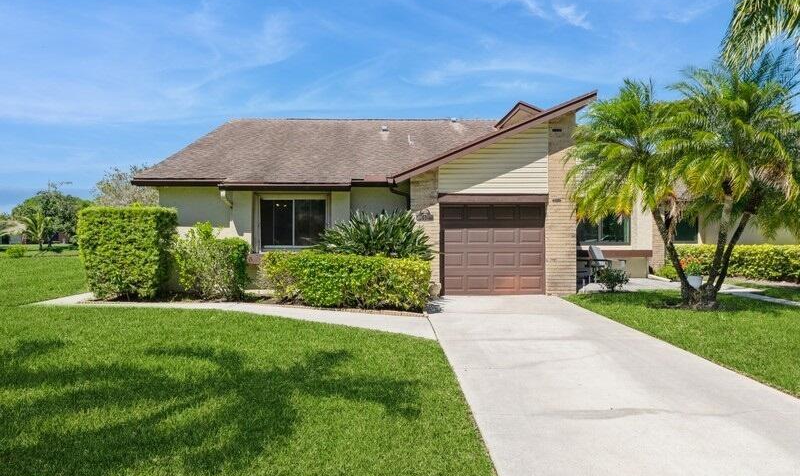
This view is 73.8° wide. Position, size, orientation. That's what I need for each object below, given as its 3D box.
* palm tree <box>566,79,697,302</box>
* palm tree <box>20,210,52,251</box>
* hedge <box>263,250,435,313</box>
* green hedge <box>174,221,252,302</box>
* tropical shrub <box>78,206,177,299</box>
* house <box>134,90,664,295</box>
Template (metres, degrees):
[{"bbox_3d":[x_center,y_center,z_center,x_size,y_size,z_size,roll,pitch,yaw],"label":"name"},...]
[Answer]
[{"bbox_3d":[4.650,-0.950,10.750,2.650,4.500,2.600,0,0,0],"label":"palm tree"},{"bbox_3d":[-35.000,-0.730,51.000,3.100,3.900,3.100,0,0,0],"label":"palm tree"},{"bbox_3d":[-1.150,0.820,11.000,3.450,1.150,1.250,0,0,5],"label":"hedge"},{"bbox_3d":[-4.250,0.500,12.100,1.400,1.700,1.200,0,0,-1],"label":"green hedge"},{"bbox_3d":[-6.200,0.330,12.250,1.800,2.000,1.150,0,0,-1],"label":"tropical shrub"},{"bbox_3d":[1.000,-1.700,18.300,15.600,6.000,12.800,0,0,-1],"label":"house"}]

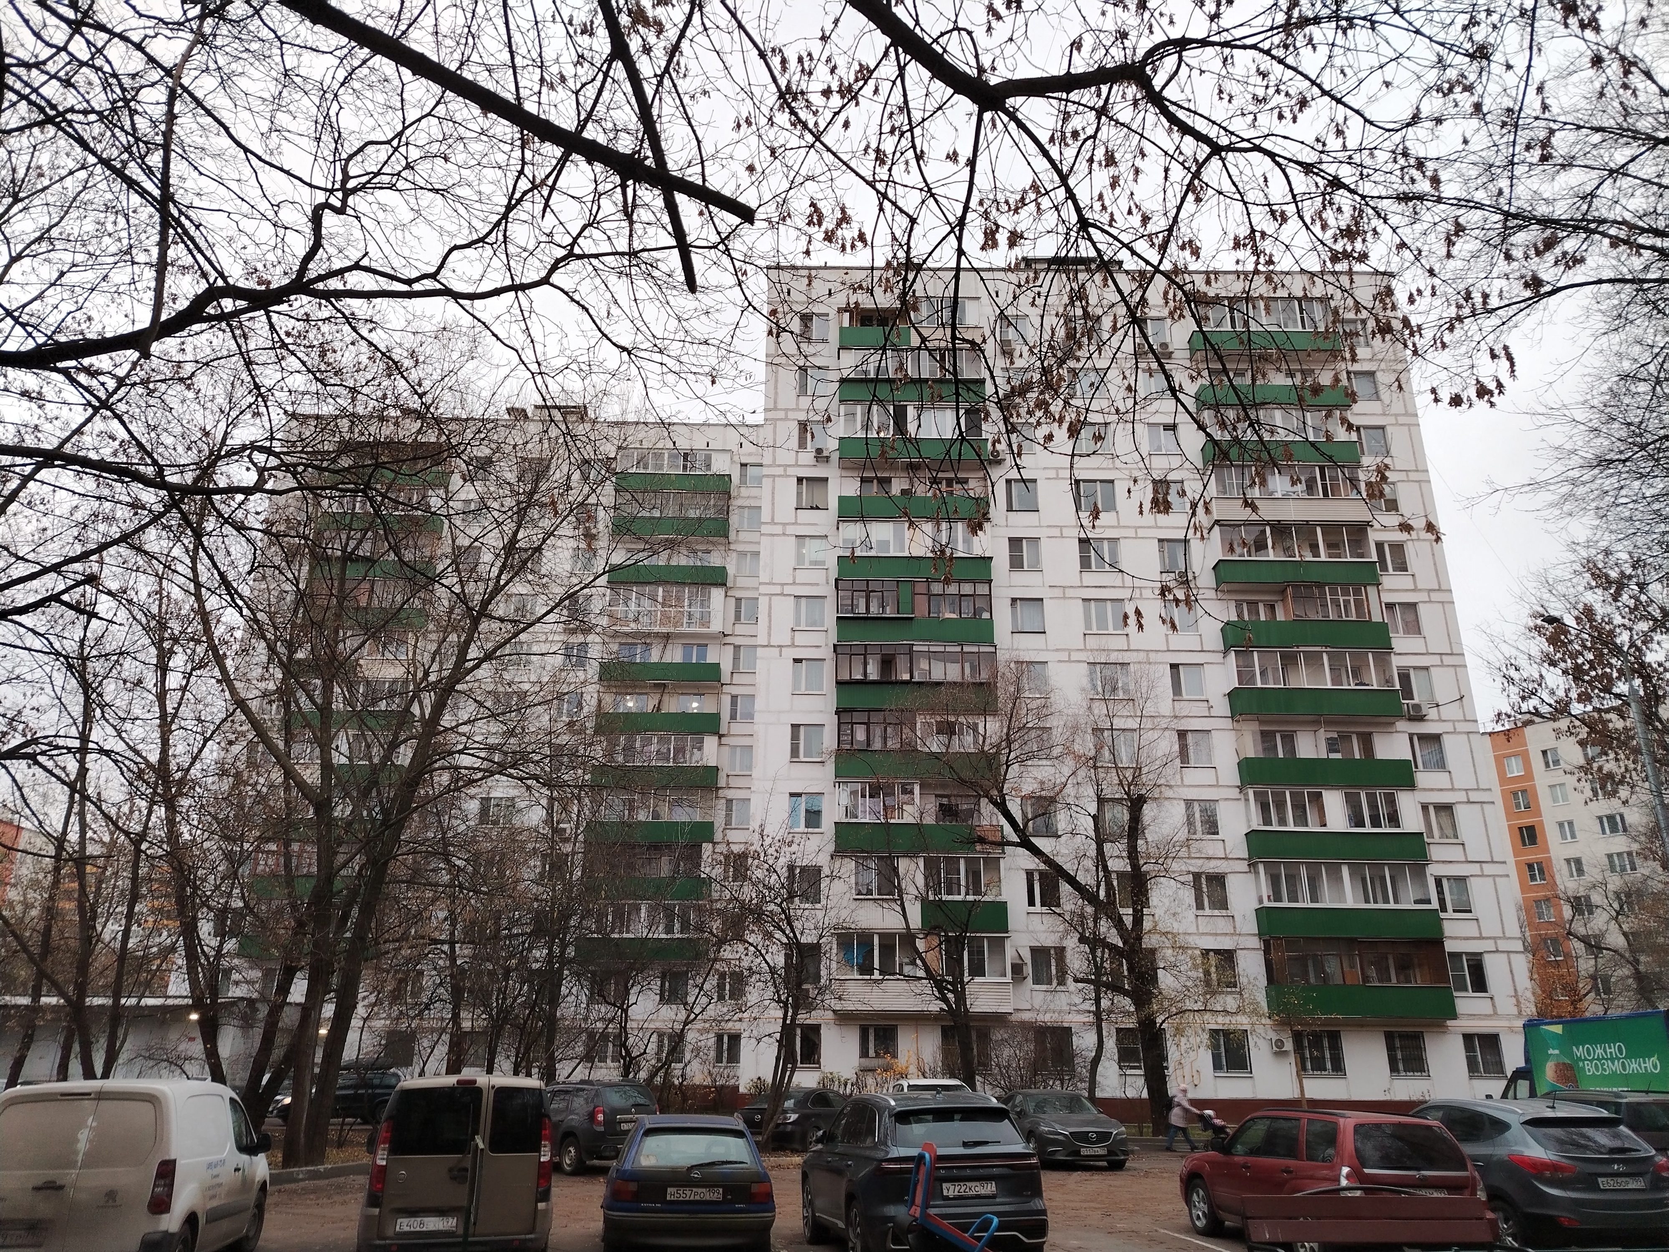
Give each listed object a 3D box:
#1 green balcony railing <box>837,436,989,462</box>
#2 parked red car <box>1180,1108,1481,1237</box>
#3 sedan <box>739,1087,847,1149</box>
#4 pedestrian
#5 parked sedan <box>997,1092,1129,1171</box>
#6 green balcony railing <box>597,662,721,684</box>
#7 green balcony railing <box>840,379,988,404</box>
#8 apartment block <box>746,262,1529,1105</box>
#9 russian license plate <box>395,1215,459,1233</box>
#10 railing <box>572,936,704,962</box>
[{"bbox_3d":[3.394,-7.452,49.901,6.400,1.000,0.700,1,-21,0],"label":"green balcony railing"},{"bbox_3d":[5.844,6.738,14.110,1.740,1.600,4.450,4,-21,-9],"label":"parked red car"},{"bbox_3d":[-0.437,12.494,29.269,1.800,1.450,4.700,-14,-25,34],"label":"sedan"},{"bbox_3d":[9.293,13.176,31.011,0.780,1.650,0.550,1,-21,0],"label":"pedestrian"},{"bbox_3d":[4.693,10.873,25.058,1.840,1.450,4.850,4,-21,-10],"label":"parked sedan"},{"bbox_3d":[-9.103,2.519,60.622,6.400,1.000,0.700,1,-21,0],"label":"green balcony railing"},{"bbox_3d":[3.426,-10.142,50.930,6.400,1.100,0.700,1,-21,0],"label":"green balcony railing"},{"bbox_3d":[11.275,2.690,52.961,29.100,36.950,13.500,1,-21,0],"label":"apartment block"},{"bbox_3d":[-3.717,5.462,10.552,0.525,0.115,0.020,8,-22,-17],"label":"russian license plate"},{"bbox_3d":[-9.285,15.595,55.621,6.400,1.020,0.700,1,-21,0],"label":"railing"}]

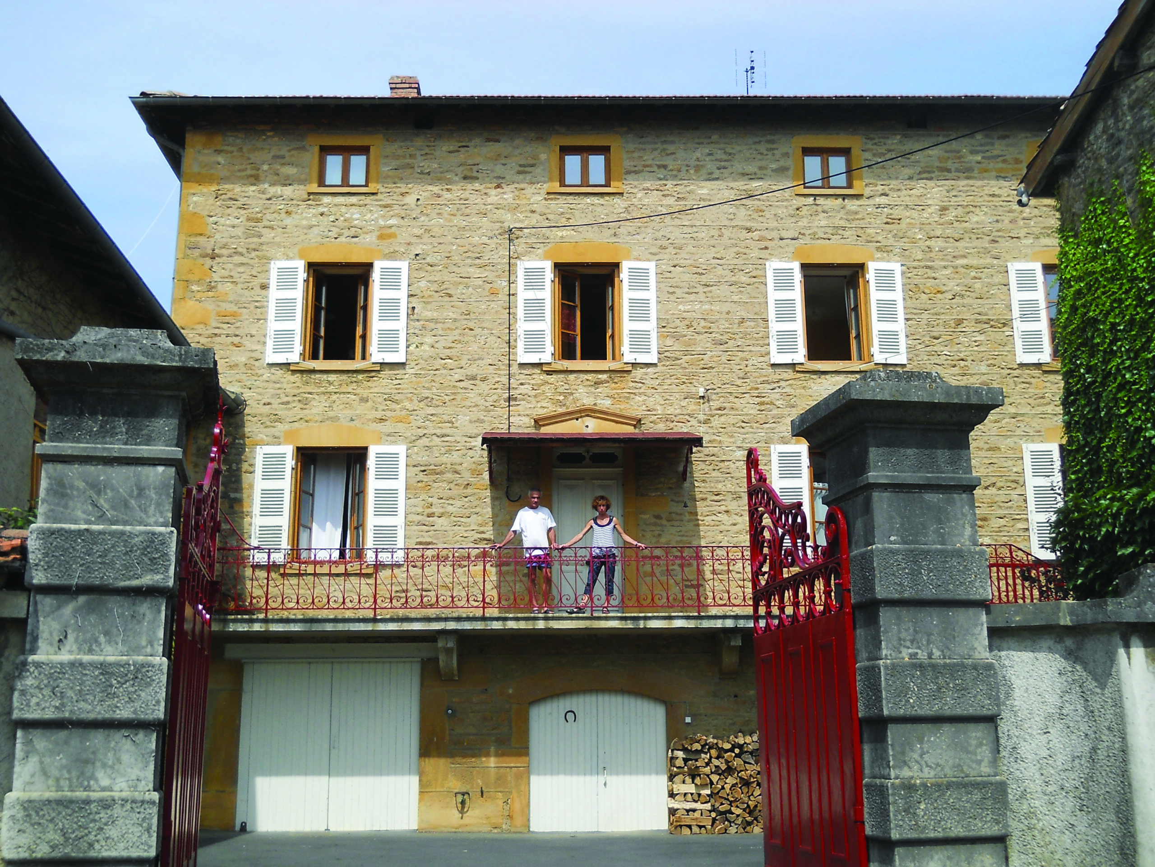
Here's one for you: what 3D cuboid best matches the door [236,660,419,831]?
[{"bbox_3d":[-3.476,4.367,19.222,2.519,2.342,0.100,0,-14,-2],"label":"door"}]

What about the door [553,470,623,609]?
[{"bbox_3d":[0.164,1.601,20.120,1.063,2.179,0.100,0,-14,-2],"label":"door"}]

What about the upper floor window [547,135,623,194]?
[{"bbox_3d":[0.116,-4.216,21.409,1.181,0.974,0.180,0,-14,-2],"label":"upper floor window"}]

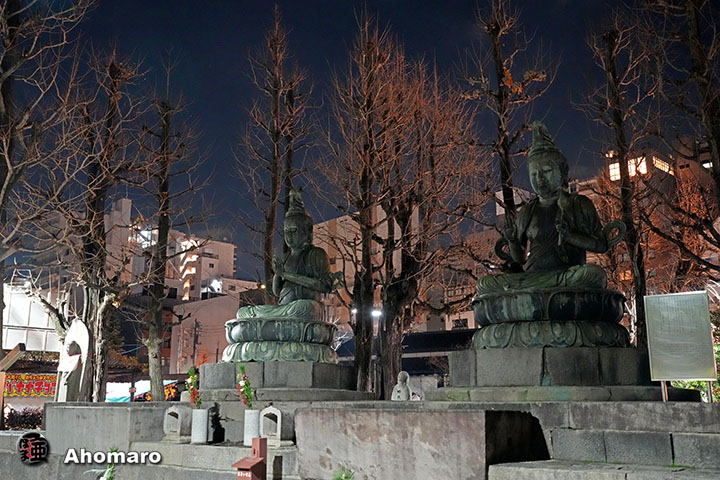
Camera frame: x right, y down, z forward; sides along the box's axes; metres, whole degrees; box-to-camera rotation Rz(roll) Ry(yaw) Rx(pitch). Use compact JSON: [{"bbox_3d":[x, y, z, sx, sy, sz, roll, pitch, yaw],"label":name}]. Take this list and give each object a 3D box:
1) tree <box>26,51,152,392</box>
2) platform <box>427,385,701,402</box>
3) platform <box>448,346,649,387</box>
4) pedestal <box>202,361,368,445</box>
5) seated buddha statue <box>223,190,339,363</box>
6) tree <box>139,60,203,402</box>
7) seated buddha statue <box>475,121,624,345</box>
[{"bbox_3d":[-6.165,-0.317,15.671,2.800,8.850,2.700,0,-13,0],"label":"tree"},{"bbox_3d":[2.328,1.850,8.125,2.940,0.170,2.940,-11,-17,40],"label":"platform"},{"bbox_3d":[2.328,1.587,8.186,2.400,0.380,2.400,-11,-17,40],"label":"platform"},{"bbox_3d":[-1.277,2.526,10.840,2.800,1.030,2.800,-11,-17,40],"label":"pedestal"},{"bbox_3d":[-1.277,0.572,11.290,1.870,2.990,1.850,-11,-17,40],"label":"seated buddha statue"},{"bbox_3d":[-4.493,-0.201,15.952,1.700,8.750,1.700,0,-13,0],"label":"tree"},{"bbox_3d":[2.328,-0.055,8.564,1.870,2.990,1.850,-11,-17,40],"label":"seated buddha statue"}]

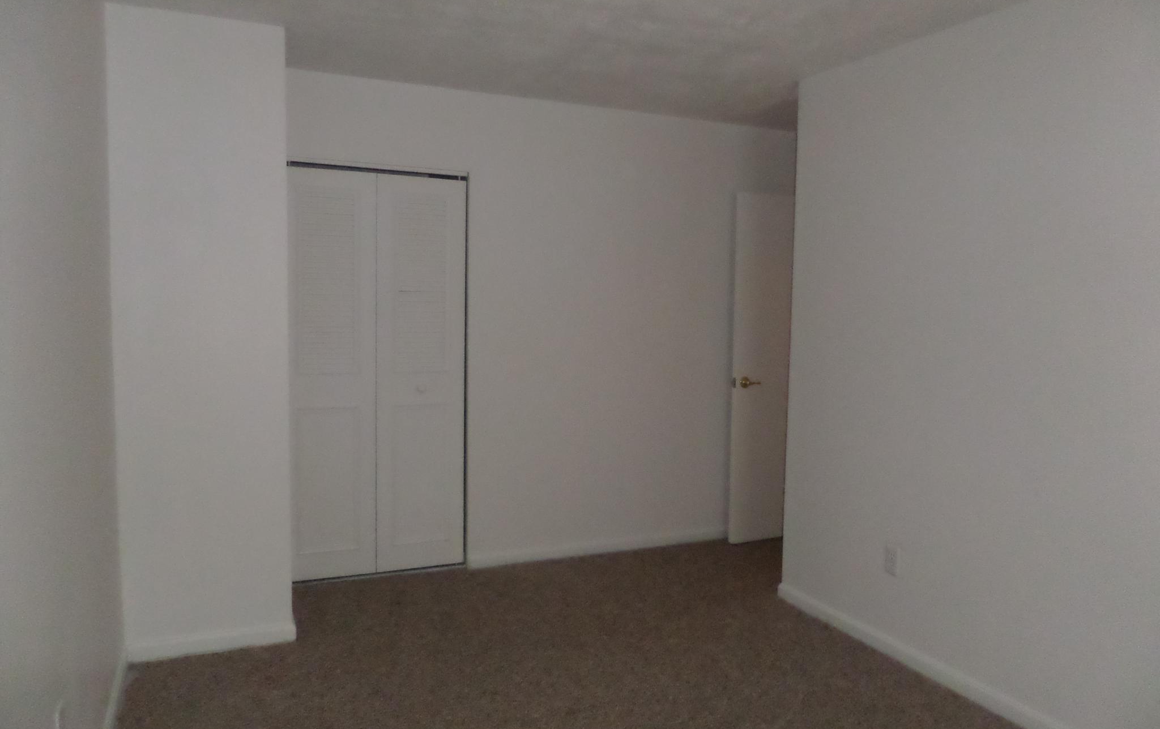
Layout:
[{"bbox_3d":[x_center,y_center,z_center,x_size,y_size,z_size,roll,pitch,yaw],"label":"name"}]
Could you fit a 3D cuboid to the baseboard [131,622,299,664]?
[{"bbox_3d":[-1.452,1.104,3.195,0.610,0.088,0.022,-1,5,-24],"label":"baseboard"}]

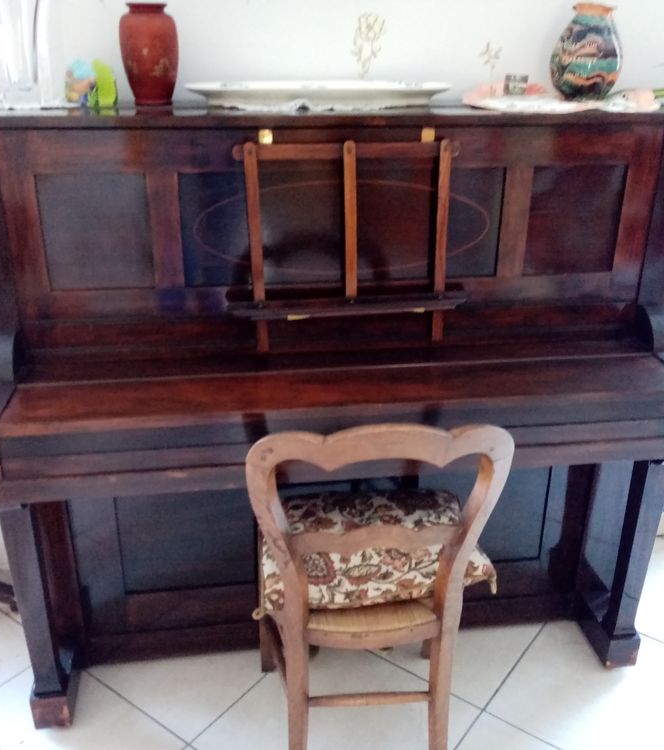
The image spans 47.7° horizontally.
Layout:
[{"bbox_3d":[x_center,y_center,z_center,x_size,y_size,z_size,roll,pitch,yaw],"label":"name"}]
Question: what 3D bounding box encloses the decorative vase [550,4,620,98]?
[{"bbox_3d":[0.552,-0.692,1.625,0.143,0.200,0.143,-3,23,-7],"label":"decorative vase"}]

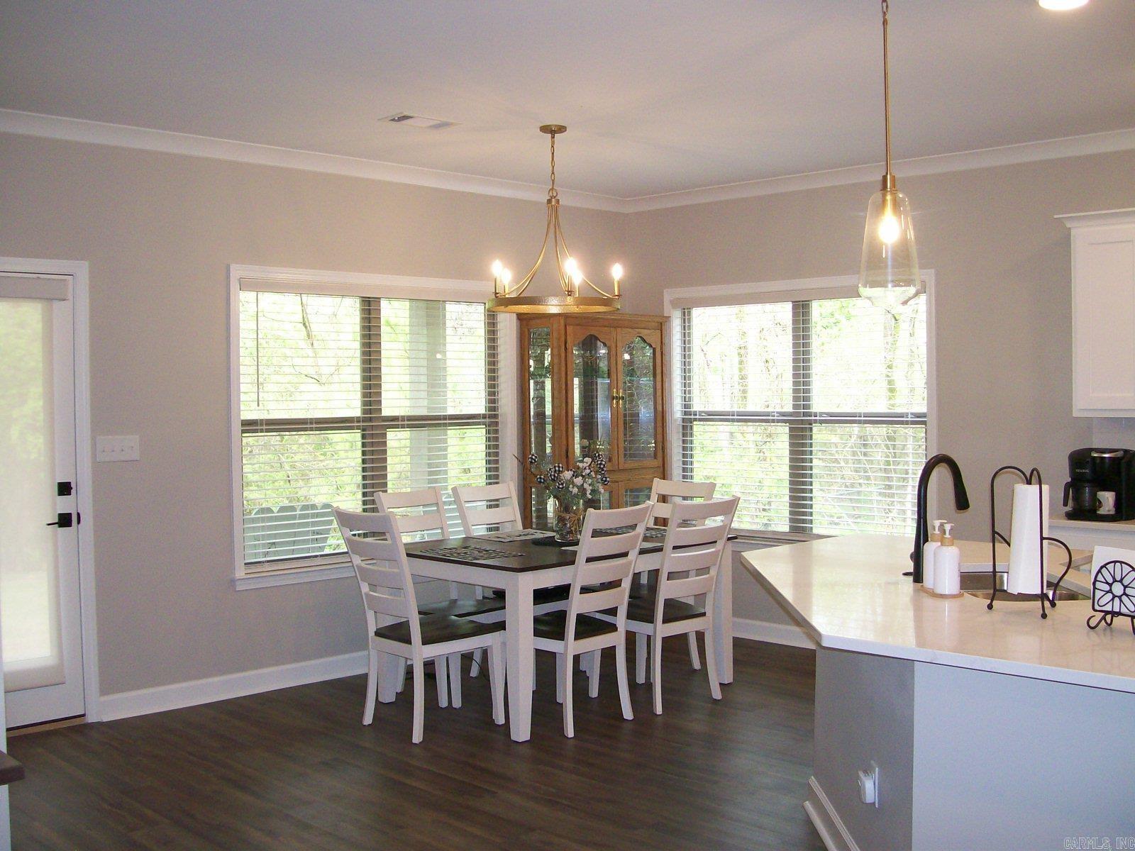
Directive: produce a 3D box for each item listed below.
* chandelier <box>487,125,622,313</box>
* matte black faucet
[{"bbox_3d":[-0.069,-0.969,5.543,0.635,0.840,0.635,0,2,0],"label":"chandelier"},{"bbox_3d":[1.165,0.292,3.680,0.230,0.400,0.080,-2,3,-38],"label":"matte black faucet"}]

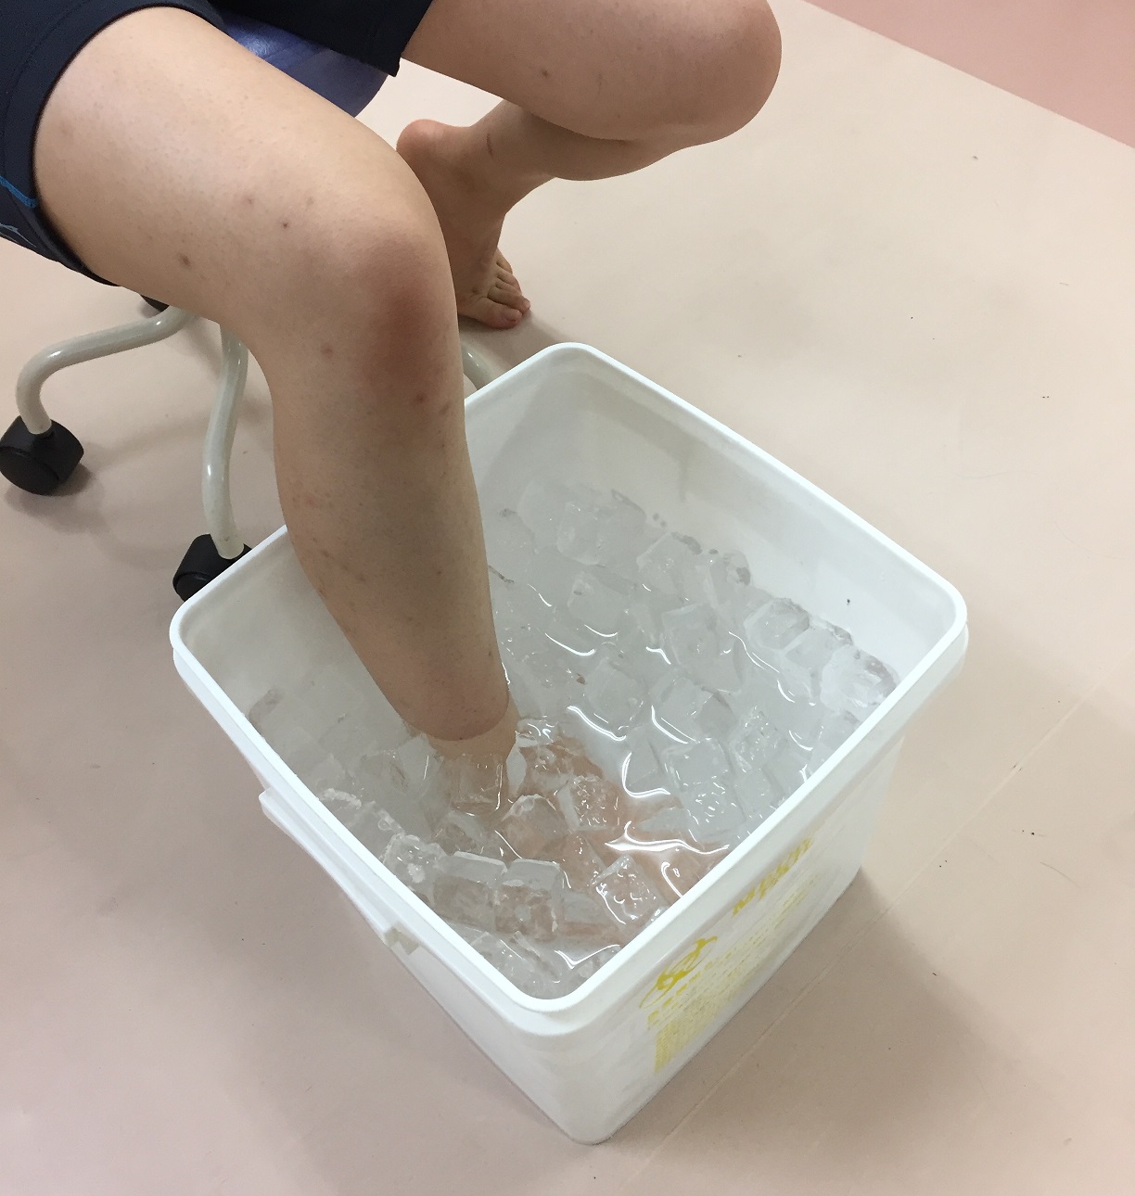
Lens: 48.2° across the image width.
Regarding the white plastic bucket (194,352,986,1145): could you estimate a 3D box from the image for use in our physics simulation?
[{"bbox_3d":[0.006,0.106,0.830,0.348,0.320,0.334,-39,60,-22],"label":"white plastic bucket"}]

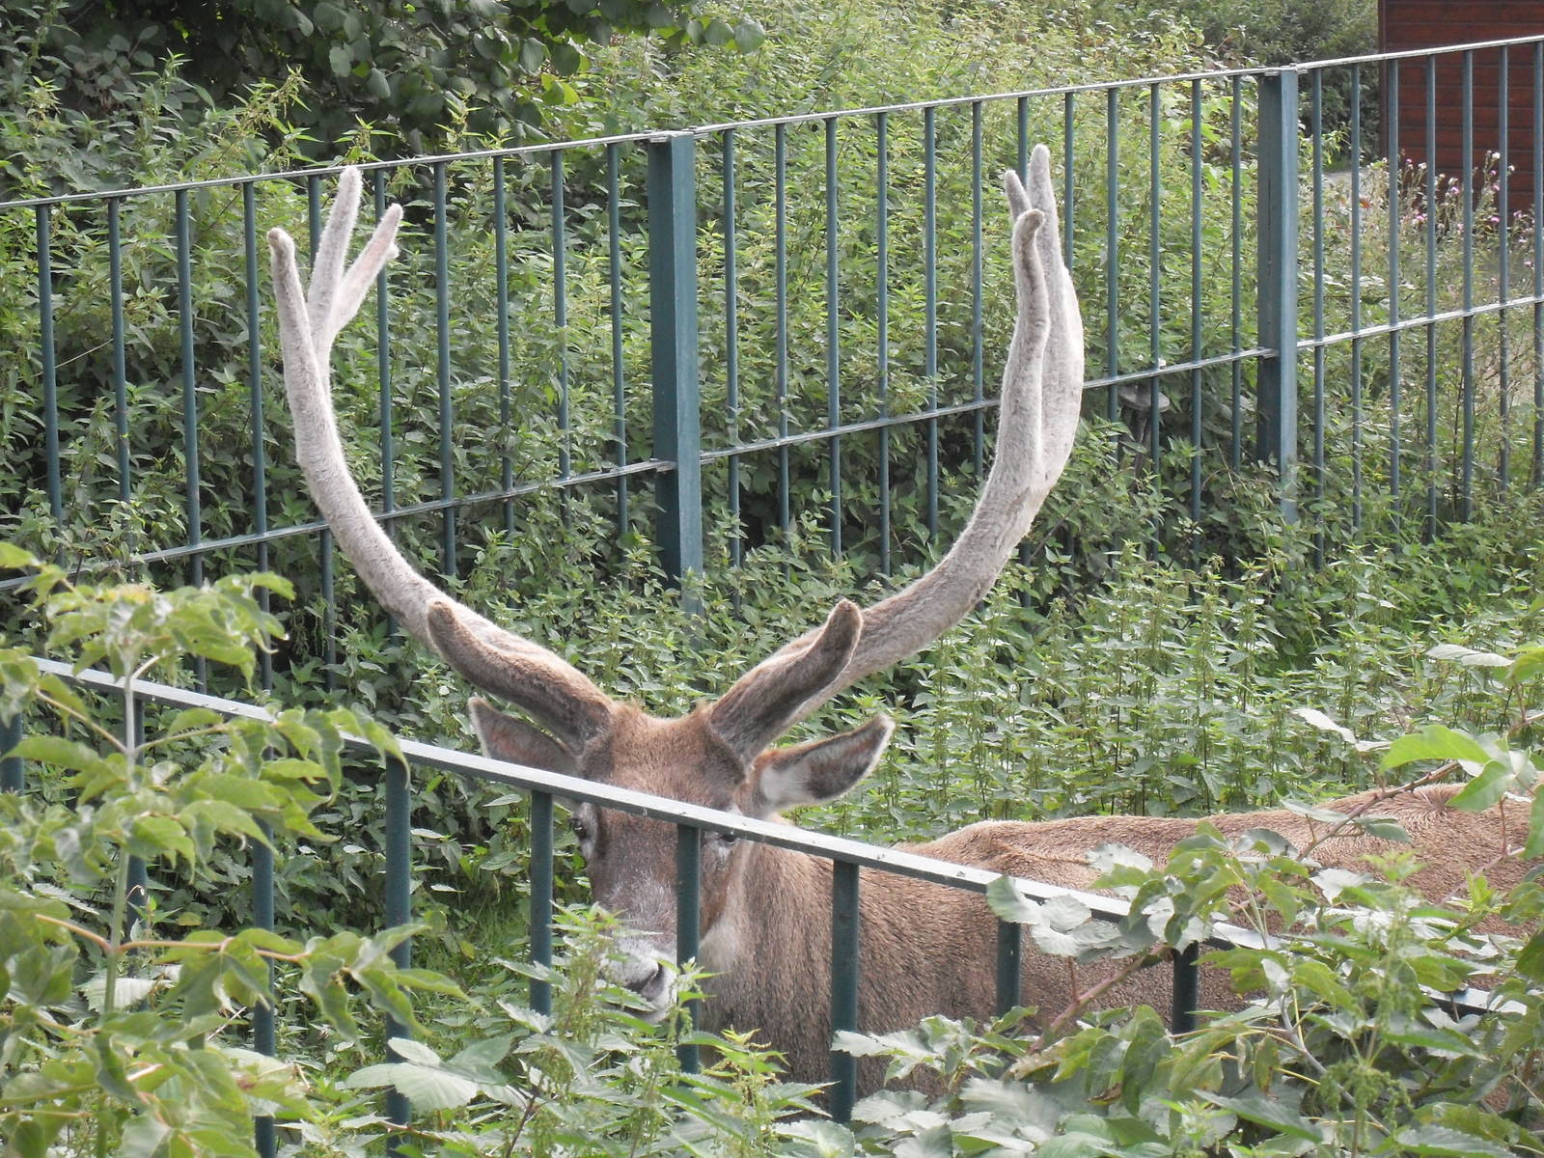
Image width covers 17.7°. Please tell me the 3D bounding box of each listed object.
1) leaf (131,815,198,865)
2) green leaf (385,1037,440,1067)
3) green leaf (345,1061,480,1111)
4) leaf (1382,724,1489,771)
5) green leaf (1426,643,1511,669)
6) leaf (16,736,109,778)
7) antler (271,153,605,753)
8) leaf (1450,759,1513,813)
[{"bbox_3d":[-0.437,0.188,3.550,0.048,0.032,0.040,0,10,0],"label":"leaf"},{"bbox_3d":[-0.257,0.339,3.550,0.038,0.016,0.035,0,10,0],"label":"green leaf"},{"bbox_3d":[-0.258,0.363,3.550,0.096,0.026,0.060,0,10,0],"label":"green leaf"},{"bbox_3d":[0.430,0.109,3.200,0.071,0.025,0.045,0,10,0],"label":"leaf"},{"bbox_3d":[0.450,0.050,3.200,0.056,0.014,0.040,0,10,0],"label":"green leaf"},{"bbox_3d":[-0.509,0.127,3.550,0.069,0.026,0.045,0,10,0],"label":"leaf"},{"bbox_3d":[-0.388,-0.140,5.800,0.410,0.680,0.380,2,10,7],"label":"antler"},{"bbox_3d":[0.458,0.134,3.200,0.043,0.029,0.040,0,10,0],"label":"leaf"}]

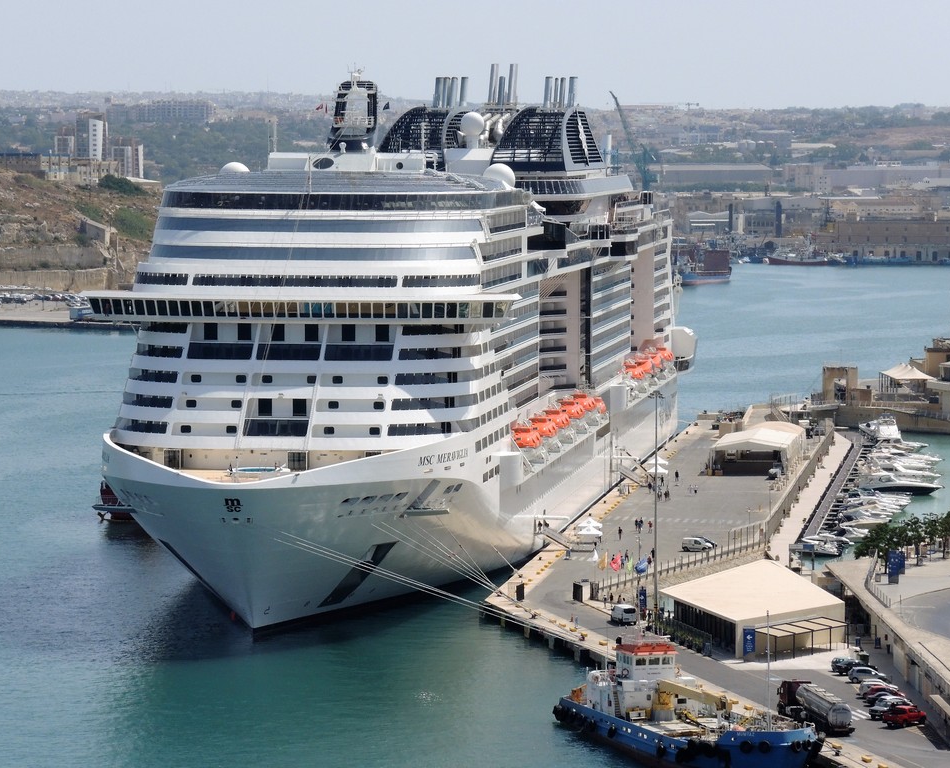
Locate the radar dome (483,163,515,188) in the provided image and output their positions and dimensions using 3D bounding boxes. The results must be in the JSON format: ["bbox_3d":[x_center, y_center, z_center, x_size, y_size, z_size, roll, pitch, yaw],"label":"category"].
[{"bbox_3d":[3.220,-26.903,524.847,4.200,4.100,4.200,1,4,8],"label":"radar dome"}]

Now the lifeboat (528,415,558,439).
[{"bbox_3d":[9.696,6.029,567.504,3.800,3.200,10.800,1,4,8],"label":"lifeboat"}]

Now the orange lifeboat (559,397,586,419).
[{"bbox_3d":[14.415,3.773,601.605,3.800,3.200,10.800,1,4,8],"label":"orange lifeboat"}]

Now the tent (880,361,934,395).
[{"bbox_3d":[83.844,-0.387,773.277,8.000,6.000,19.500,0,4,-3],"label":"tent"}]

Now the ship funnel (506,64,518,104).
[{"bbox_3d":[6.256,-49.758,662.568,1.350,7.360,1.350,1,-22,8],"label":"ship funnel"}]

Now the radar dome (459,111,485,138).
[{"bbox_3d":[-0.393,-40.885,627.492,3.800,3.900,3.800,1,4,8],"label":"radar dome"}]

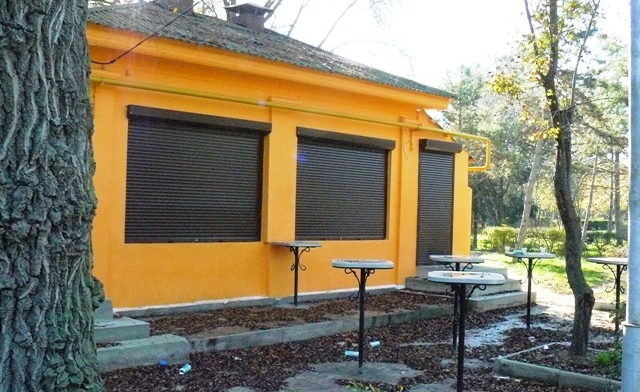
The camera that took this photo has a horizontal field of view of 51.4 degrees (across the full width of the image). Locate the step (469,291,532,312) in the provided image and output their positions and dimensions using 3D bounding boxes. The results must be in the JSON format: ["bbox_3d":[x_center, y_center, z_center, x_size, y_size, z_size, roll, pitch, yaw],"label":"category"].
[{"bbox_3d":[3.032,1.745,11.168,1.862,0.186,0.392,3,-2,-42],"label":"step"}]

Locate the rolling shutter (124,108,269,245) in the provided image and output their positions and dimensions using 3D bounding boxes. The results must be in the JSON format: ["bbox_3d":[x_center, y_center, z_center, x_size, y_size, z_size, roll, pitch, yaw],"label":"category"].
[{"bbox_3d":[-1.510,-0.208,8.630,2.058,1.646,0.176,3,-2,-42],"label":"rolling shutter"}]

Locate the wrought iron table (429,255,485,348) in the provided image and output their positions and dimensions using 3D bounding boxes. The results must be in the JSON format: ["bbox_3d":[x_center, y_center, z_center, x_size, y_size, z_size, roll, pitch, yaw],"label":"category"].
[{"bbox_3d":[1.529,1.207,7.473,0.539,1.029,0.539,2,-1,-6],"label":"wrought iron table"}]

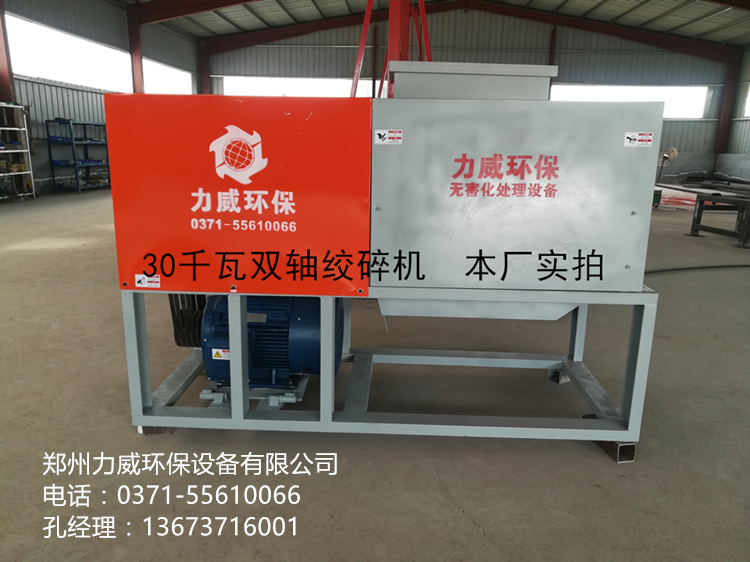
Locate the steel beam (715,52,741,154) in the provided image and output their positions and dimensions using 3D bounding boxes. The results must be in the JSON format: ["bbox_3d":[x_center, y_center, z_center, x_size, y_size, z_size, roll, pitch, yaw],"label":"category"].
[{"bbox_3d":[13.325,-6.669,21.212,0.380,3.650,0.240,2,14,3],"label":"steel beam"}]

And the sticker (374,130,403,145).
[{"bbox_3d":[0.052,-0.535,2.102,0.101,0.050,0.003,1,14,2],"label":"sticker"}]

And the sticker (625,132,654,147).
[{"bbox_3d":[0.971,-0.520,2.074,0.101,0.050,0.003,1,14,2],"label":"sticker"}]

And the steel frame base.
[{"bbox_3d":[0.056,0.291,2.922,2.280,0.766,0.922,1,14,2],"label":"steel frame base"}]

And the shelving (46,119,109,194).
[{"bbox_3d":[-7.273,-3.083,13.985,0.630,1.690,1.640,2,14,3],"label":"shelving"}]

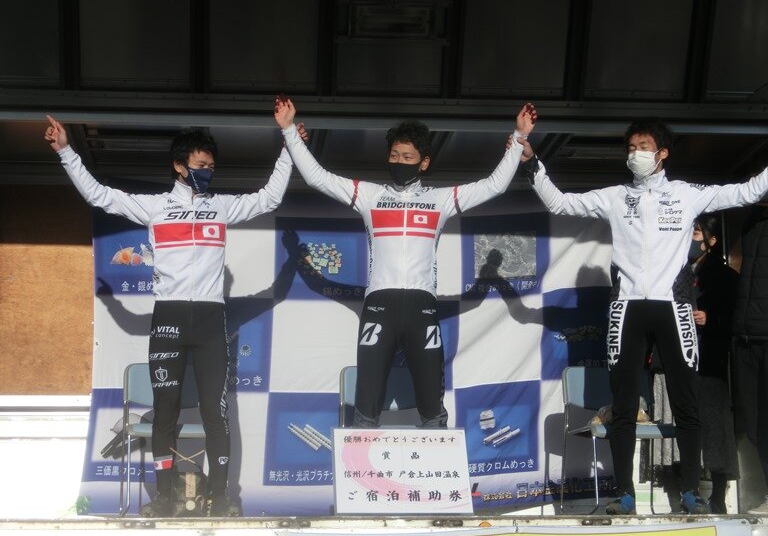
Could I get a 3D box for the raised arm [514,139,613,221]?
[{"bbox_3d":[0.836,-0.412,6.947,0.430,0.360,0.200,1,-9,-6],"label":"raised arm"}]

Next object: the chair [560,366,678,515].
[{"bbox_3d":[1.174,0.826,7.320,0.480,0.735,0.470,2,-9,-13],"label":"chair"}]

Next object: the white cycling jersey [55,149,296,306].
[{"bbox_3d":[-0.935,-0.200,6.763,1.020,0.690,0.320,1,-9,-11],"label":"white cycling jersey"}]

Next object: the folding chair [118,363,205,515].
[{"bbox_3d":[-1.008,0.820,7.221,0.480,0.735,0.470,1,-9,-11],"label":"folding chair"}]

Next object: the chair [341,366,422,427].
[{"bbox_3d":[0.060,0.825,7.280,0.480,0.735,0.470,1,-9,-11],"label":"chair"}]

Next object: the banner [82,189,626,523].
[{"bbox_3d":[-0.172,0.461,8.228,2.930,1.760,0.180,1,-9,-5],"label":"banner"}]

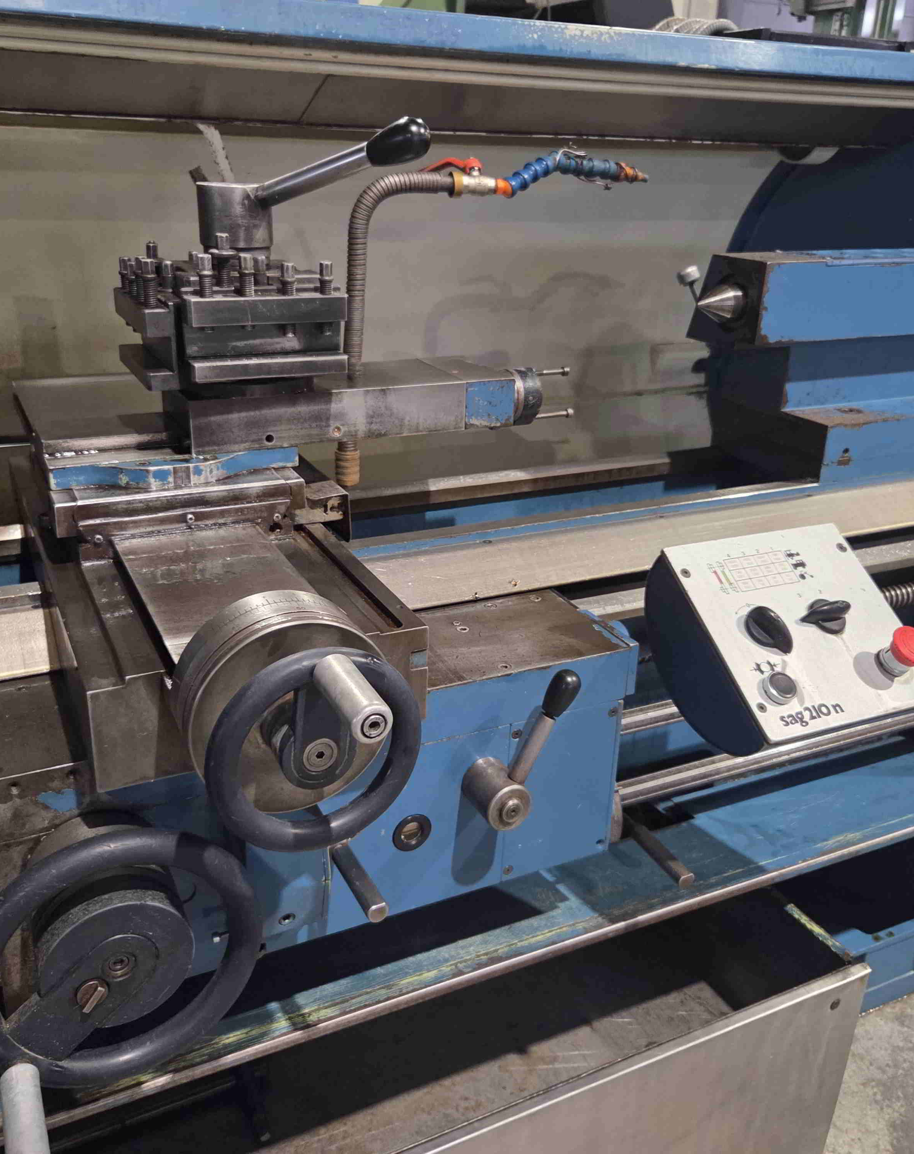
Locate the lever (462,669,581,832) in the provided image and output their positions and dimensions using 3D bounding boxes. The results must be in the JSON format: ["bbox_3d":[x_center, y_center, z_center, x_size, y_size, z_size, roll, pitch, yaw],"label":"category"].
[{"bbox_3d":[0.059,0.142,0.887,0.043,0.152,0.052,20,11,-33],"label":"lever"}]

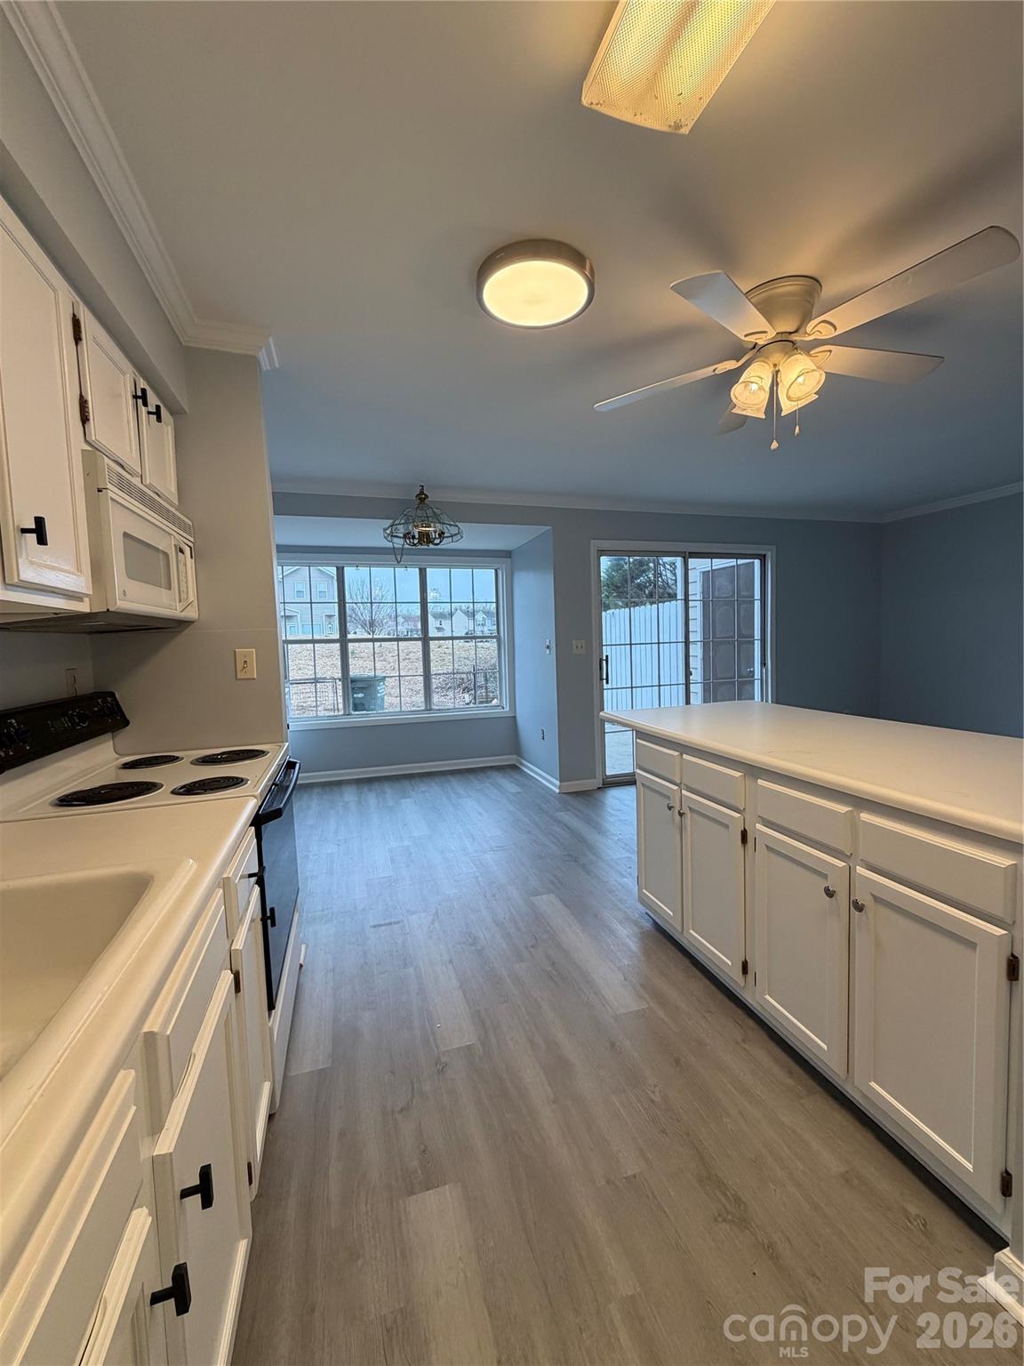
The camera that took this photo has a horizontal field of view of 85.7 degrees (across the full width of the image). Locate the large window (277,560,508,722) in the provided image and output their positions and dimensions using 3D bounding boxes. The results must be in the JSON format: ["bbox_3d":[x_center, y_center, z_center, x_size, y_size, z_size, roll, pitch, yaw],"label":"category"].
[{"bbox_3d":[-1.192,-0.396,5.316,2.350,1.555,0.100,-3,4,-16],"label":"large window"}]

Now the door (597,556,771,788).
[{"bbox_3d":[1.573,-0.149,4.976,1.728,2.018,0.100,-3,4,-16],"label":"door"}]

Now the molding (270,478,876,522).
[{"bbox_3d":[0.826,-1.477,4.587,5.840,0.077,0.075,-3,4,-16],"label":"molding"}]

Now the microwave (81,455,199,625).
[{"bbox_3d":[-1.221,-0.376,1.601,0.355,0.384,0.760,-3,4,-16],"label":"microwave"}]

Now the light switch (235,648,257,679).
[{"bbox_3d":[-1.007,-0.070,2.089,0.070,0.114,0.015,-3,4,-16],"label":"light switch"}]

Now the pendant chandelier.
[{"bbox_3d":[-0.633,-1.142,3.936,0.570,0.510,0.570,-3,4,-16],"label":"pendant chandelier"}]

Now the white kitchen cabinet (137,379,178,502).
[{"bbox_3d":[-1.298,-0.754,1.744,0.323,0.323,0.375,-3,4,-16],"label":"white kitchen cabinet"}]

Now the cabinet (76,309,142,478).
[{"bbox_3d":[-1.193,-0.730,1.385,0.323,0.323,0.365,-3,4,-16],"label":"cabinet"}]

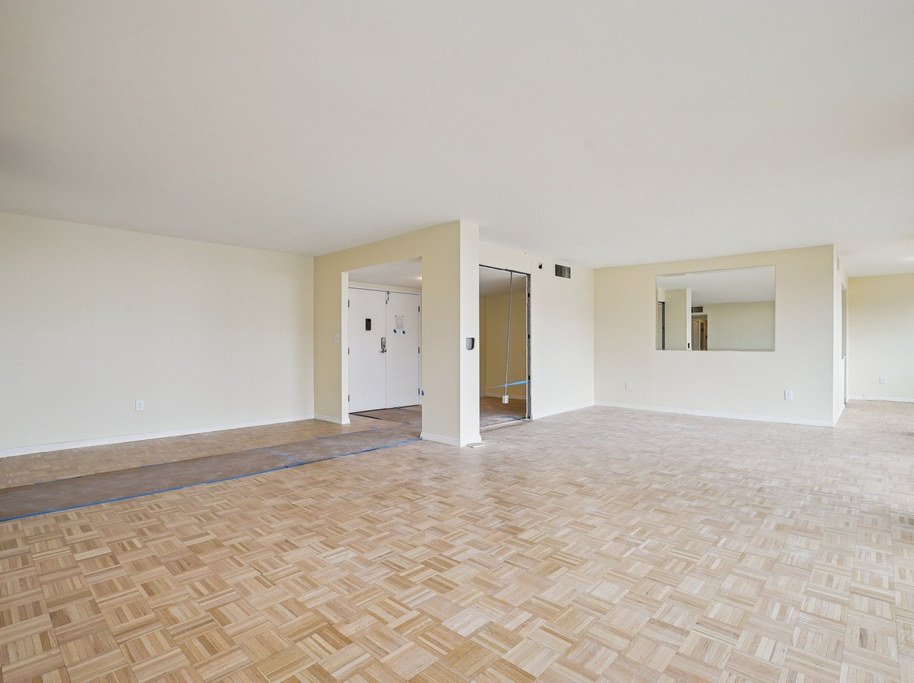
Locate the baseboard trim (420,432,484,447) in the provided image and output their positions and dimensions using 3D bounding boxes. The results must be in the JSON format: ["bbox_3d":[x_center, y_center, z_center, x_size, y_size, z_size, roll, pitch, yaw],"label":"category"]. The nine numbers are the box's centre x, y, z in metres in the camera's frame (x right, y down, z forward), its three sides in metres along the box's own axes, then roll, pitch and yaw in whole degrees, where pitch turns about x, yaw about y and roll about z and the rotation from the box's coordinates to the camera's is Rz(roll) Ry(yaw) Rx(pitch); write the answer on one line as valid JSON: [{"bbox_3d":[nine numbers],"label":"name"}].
[{"bbox_3d":[-0.060,1.117,5.334,0.620,0.087,0.370,0,0,44],"label":"baseboard trim"}]

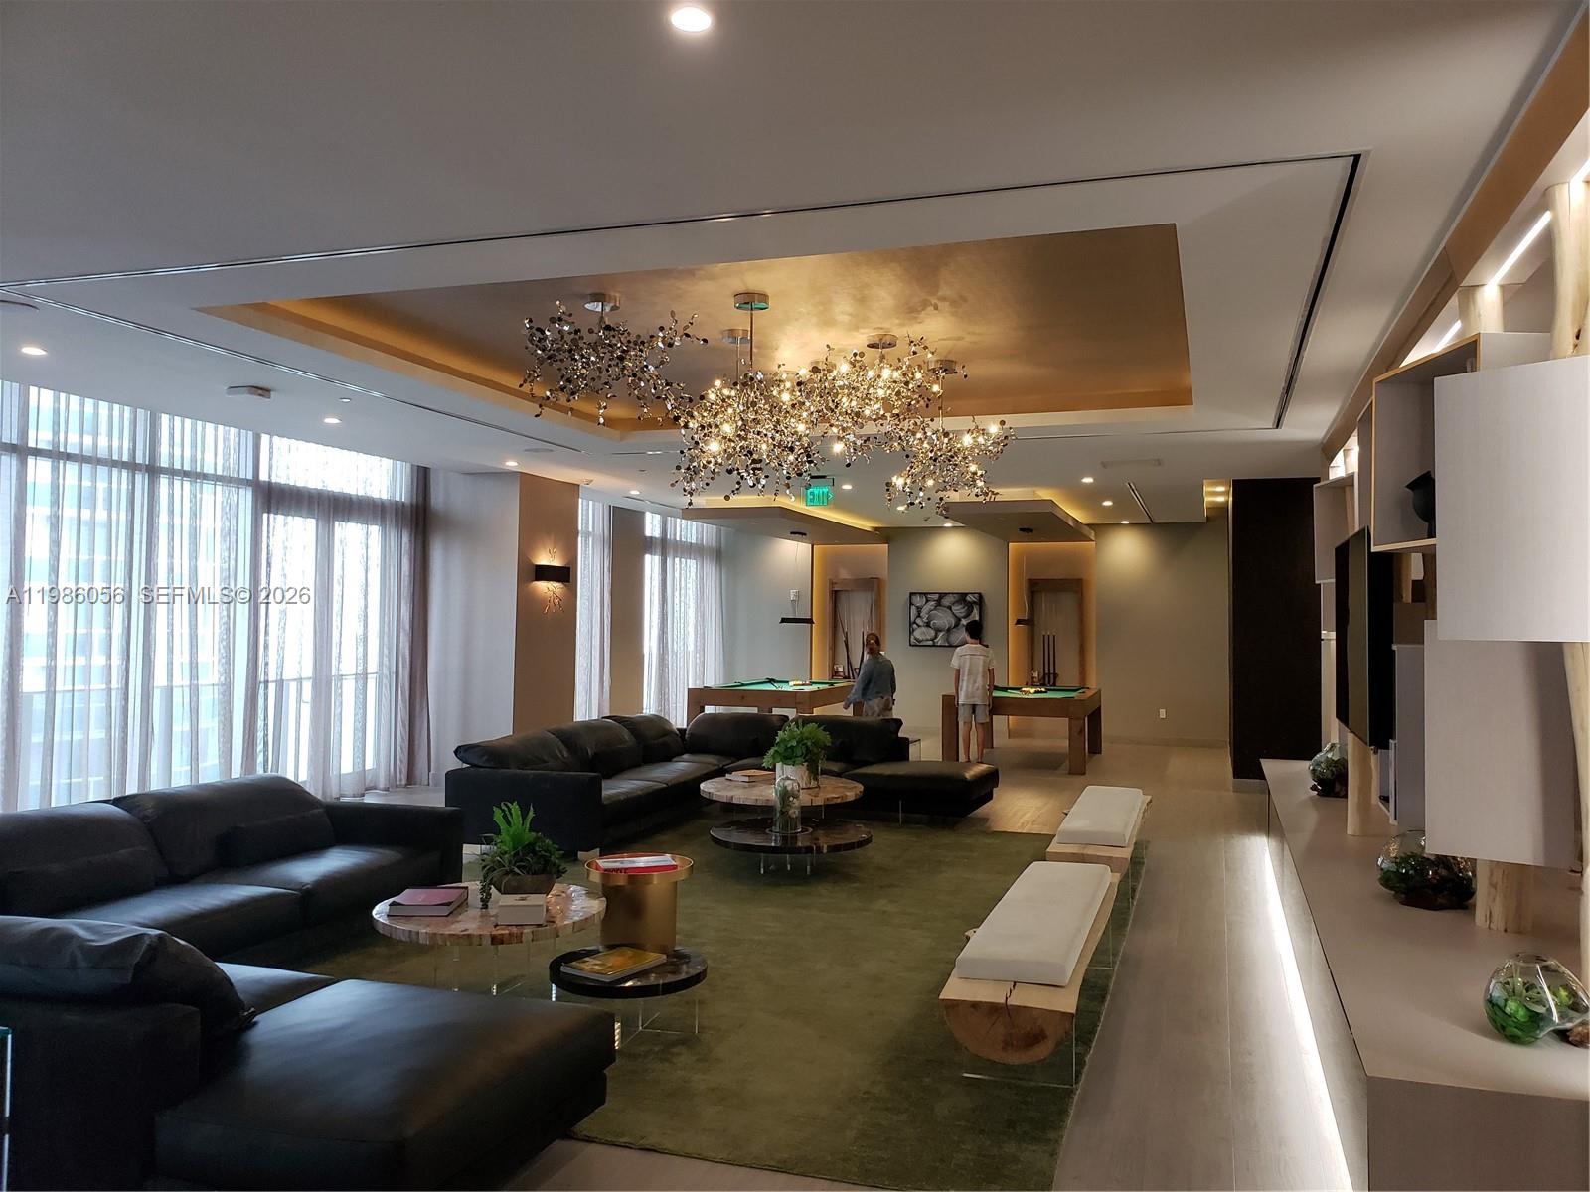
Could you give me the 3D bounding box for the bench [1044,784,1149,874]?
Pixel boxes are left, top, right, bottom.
[{"bbox_3d":[1.956,1.581,7.646,0.500,0.430,2.450,0,-1,19],"label":"bench"}]

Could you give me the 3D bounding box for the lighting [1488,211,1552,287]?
[{"bbox_3d":[2.620,-1.247,4.331,0.051,0.030,0.871,0,-1,19],"label":"lighting"}]

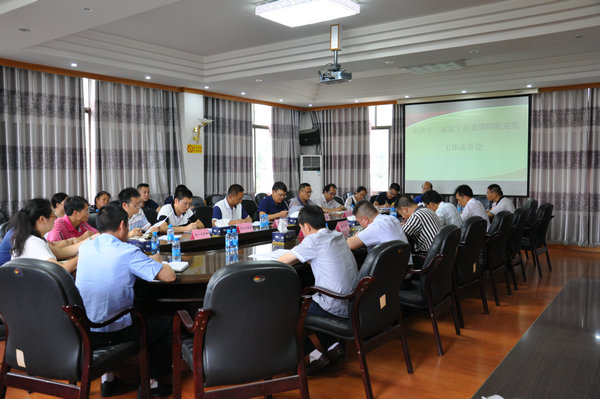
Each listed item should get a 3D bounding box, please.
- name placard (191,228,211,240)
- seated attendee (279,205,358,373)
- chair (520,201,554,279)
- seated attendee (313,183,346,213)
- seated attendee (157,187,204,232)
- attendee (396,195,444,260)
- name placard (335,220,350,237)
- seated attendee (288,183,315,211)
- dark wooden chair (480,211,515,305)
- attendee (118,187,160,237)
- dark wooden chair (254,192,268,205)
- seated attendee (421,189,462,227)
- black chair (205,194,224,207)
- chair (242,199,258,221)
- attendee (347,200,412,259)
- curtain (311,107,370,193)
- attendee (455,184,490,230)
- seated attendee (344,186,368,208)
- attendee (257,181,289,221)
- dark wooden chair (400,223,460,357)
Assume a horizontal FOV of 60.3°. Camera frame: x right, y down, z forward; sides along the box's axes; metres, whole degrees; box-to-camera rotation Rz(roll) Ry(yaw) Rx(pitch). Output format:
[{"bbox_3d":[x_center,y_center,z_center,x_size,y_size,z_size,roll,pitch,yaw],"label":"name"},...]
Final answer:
[{"bbox_3d":[-1.069,0.373,5.584,0.085,0.100,0.210,2,4,36],"label":"name placard"},{"bbox_3d":[0.146,0.674,3.996,0.790,1.280,0.530,2,4,35],"label":"seated attendee"},{"bbox_3d":[3.317,0.549,7.537,0.620,1.020,0.600,3,4,37],"label":"chair"},{"bbox_3d":[0.570,0.347,8.890,0.550,1.240,0.800,-3,4,-42],"label":"seated attendee"},{"bbox_3d":[-1.415,0.508,6.255,0.850,1.260,0.580,2,4,36],"label":"seated attendee"},{"bbox_3d":[1.244,0.564,5.634,0.780,1.170,0.550,3,4,37],"label":"attendee"},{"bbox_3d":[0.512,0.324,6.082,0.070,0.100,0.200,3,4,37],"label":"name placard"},{"bbox_3d":[0.074,0.360,9.088,0.800,1.280,0.530,3,5,40],"label":"seated attendee"},{"bbox_3d":[2.106,0.641,6.112,0.660,1.010,0.640,2,4,36],"label":"dark wooden chair"},{"bbox_3d":[-2.020,0.532,6.141,0.800,1.330,0.530,3,5,40],"label":"attendee"},{"bbox_3d":[-0.566,0.379,10.356,0.620,1.000,0.600,3,4,37],"label":"dark wooden chair"},{"bbox_3d":[1.766,0.519,6.397,0.820,1.270,0.520,2,4,35],"label":"seated attendee"},{"bbox_3d":[-1.391,0.448,9.726,0.660,1.010,0.640,2,4,36],"label":"black chair"},{"bbox_3d":[-0.606,0.544,7.934,0.660,1.010,0.640,2,4,36],"label":"chair"},{"bbox_3d":[0.825,0.614,4.730,0.850,1.210,0.580,2,4,36],"label":"attendee"},{"bbox_3d":[0.960,-0.706,11.963,1.550,2.850,0.160,2,4,35],"label":"curtain"},{"bbox_3d":[2.453,0.450,6.966,0.820,1.300,0.550,2,4,36],"label":"attendee"},{"bbox_3d":[1.224,0.325,10.173,0.520,1.210,0.800,-3,4,-35],"label":"seated attendee"},{"bbox_3d":[-0.303,0.389,7.783,0.780,1.270,0.540,3,4,42],"label":"attendee"},{"bbox_3d":[1.027,0.724,4.546,0.660,1.010,0.640,2,4,33],"label":"dark wooden chair"}]

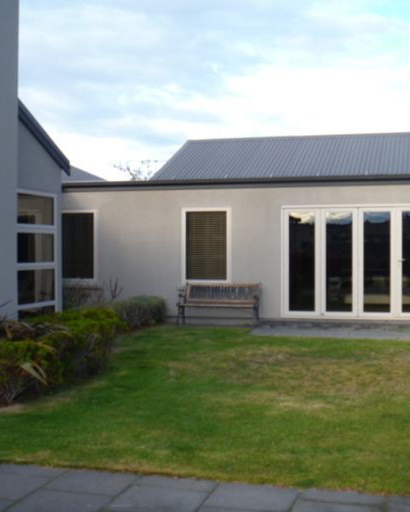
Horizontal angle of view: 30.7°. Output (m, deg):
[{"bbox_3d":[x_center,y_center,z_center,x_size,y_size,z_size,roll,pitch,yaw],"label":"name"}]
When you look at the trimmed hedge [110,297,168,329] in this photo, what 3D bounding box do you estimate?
[{"bbox_3d":[-1.280,1.040,14.200,1.100,0.600,1.100,0,0,16],"label":"trimmed hedge"}]

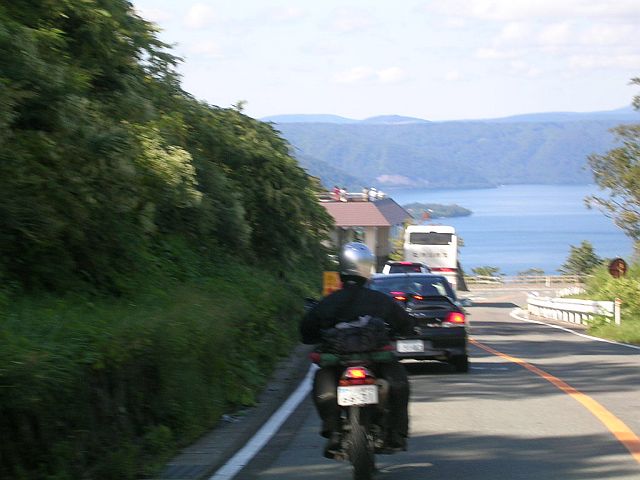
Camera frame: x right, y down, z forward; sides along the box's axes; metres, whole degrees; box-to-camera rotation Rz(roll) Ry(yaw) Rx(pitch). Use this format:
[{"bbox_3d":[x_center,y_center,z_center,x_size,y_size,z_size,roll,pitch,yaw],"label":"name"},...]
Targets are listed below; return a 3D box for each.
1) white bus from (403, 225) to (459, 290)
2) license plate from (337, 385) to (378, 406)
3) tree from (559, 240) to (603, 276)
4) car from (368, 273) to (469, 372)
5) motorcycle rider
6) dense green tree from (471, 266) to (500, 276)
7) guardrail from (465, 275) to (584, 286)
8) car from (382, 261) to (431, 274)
[{"bbox_3d":[5.630,1.120,97.300,2.500,3.400,10.800,0,-1,4],"label":"white bus"},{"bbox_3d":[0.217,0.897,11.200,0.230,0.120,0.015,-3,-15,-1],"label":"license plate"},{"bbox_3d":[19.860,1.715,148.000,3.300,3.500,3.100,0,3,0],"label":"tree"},{"bbox_3d":[1.110,1.120,27.300,1.730,1.370,4.400,0,-1,1],"label":"car"},{"bbox_3d":[0.231,0.674,11.950,0.700,1.330,0.850,-2,0,2],"label":"motorcycle rider"},{"bbox_3d":[12.447,2.783,146.000,2.300,1.700,2.100,0,3,0],"label":"dense green tree"},{"bbox_3d":[14.537,2.936,138.000,8.700,0.800,0.250,0,3,0],"label":"guardrail"},{"bbox_3d":[2.920,1.520,63.500,1.700,1.600,4.400,0,-1,4],"label":"car"}]

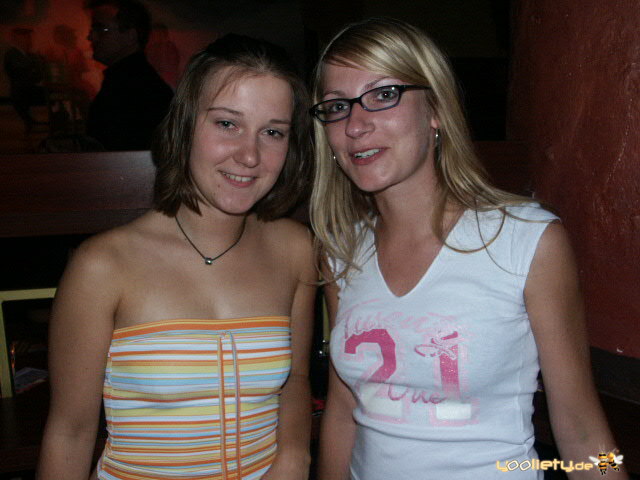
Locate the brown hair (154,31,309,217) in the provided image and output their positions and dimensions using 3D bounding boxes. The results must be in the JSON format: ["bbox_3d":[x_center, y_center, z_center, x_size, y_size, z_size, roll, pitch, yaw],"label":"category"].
[{"bbox_3d":[-0.124,-0.156,0.880,0.210,0.245,0.210,5,7,-19],"label":"brown hair"}]

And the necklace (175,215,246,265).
[{"bbox_3d":[-0.153,-0.005,0.885,0.112,0.080,0.110,0,9,-16],"label":"necklace"}]

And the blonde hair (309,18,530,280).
[{"bbox_3d":[0.142,-0.125,0.890,0.275,0.350,0.235,-1,6,25],"label":"blonde hair"}]

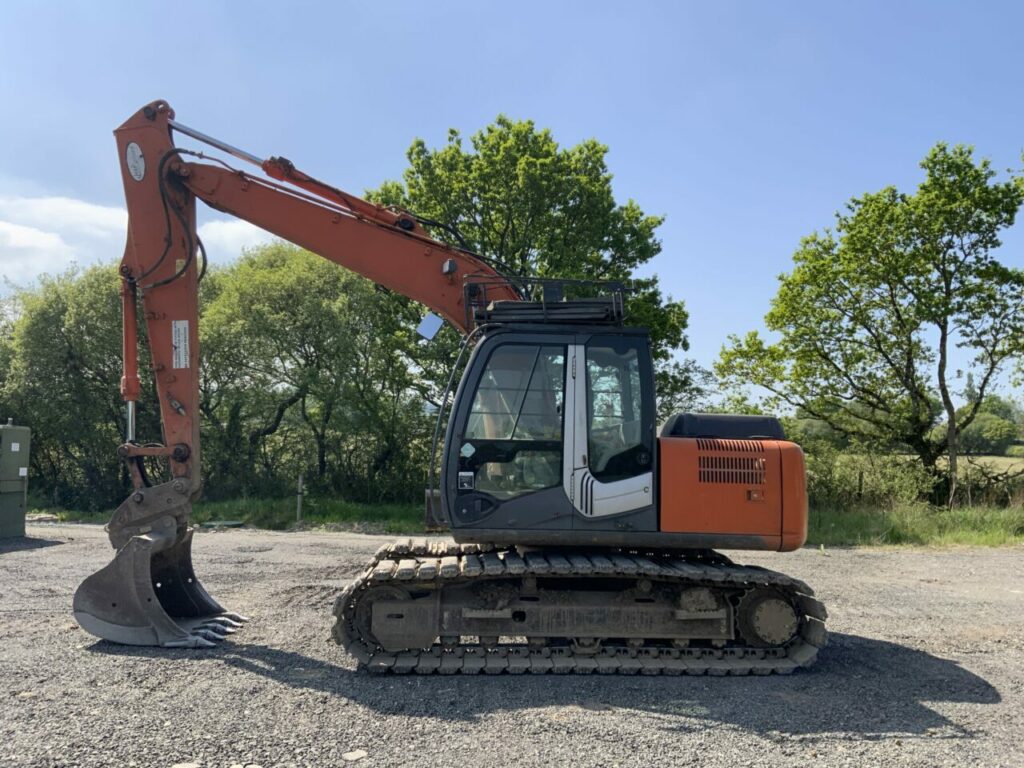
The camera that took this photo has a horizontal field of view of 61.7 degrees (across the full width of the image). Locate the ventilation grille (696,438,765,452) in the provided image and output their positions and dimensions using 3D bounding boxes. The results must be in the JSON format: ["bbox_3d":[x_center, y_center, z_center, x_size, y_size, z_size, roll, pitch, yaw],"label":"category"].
[{"bbox_3d":[1.779,0.499,6.957,0.540,0.110,0.050,1,-4,-3],"label":"ventilation grille"}]

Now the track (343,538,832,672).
[{"bbox_3d":[0.488,1.943,8.002,3.889,0.820,2.580,1,-4,-3],"label":"track"}]

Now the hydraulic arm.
[{"bbox_3d":[-1.583,-0.168,8.045,4.315,4.995,1.150,1,-4,-3],"label":"hydraulic arm"}]

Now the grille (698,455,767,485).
[{"bbox_3d":[1.783,0.689,6.917,0.550,0.235,0.030,1,-4,-3],"label":"grille"}]

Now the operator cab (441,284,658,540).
[{"bbox_3d":[0.281,0.244,7.372,1.756,2.061,1.030,1,-4,-3],"label":"operator cab"}]

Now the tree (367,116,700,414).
[{"bbox_3d":[0.597,-1.963,23.972,9.300,11.013,8.800,1,-4,1],"label":"tree"}]

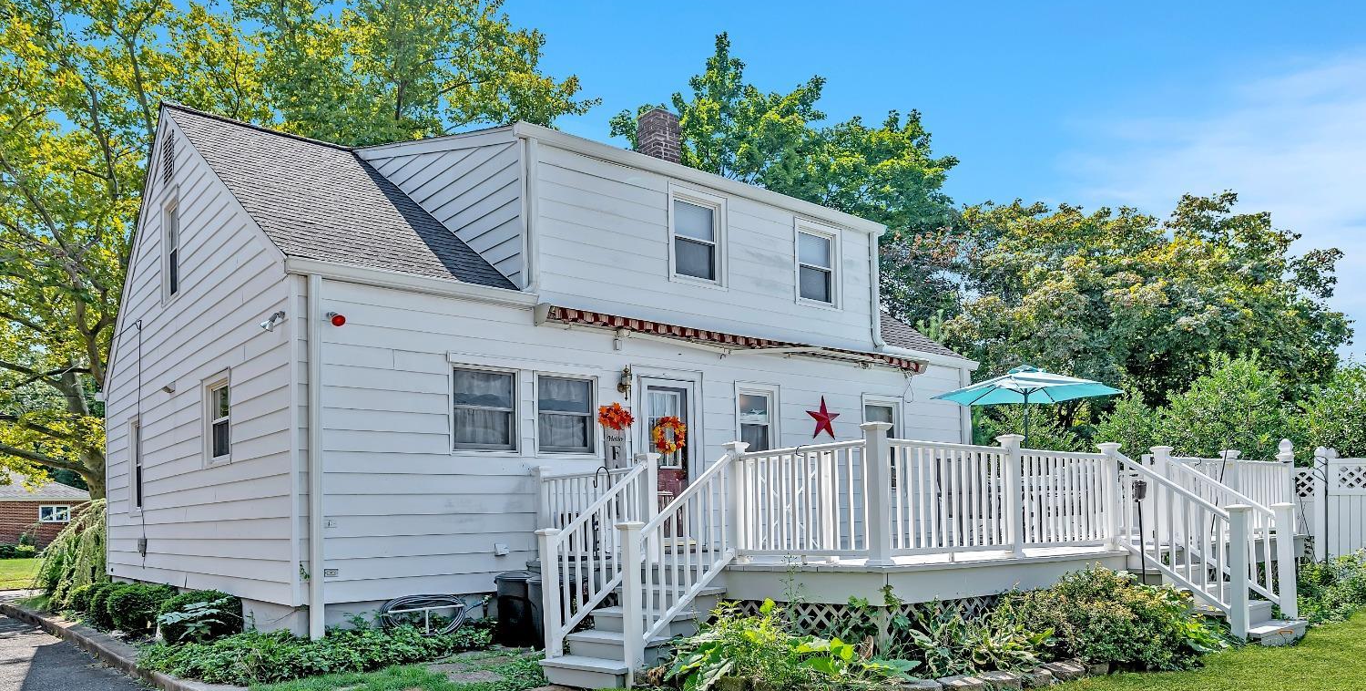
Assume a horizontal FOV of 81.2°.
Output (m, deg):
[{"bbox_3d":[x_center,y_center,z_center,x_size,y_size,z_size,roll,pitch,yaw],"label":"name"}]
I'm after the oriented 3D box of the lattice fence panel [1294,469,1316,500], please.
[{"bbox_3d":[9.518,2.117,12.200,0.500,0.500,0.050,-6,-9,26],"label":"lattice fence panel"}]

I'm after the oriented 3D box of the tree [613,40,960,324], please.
[{"bbox_3d":[3.006,-1.700,23.500,10.000,14.500,9.600,-3,-9,7],"label":"tree"}]

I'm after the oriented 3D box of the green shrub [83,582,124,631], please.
[{"bbox_3d":[-7.048,3.158,9.700,0.700,0.580,0.700,6,-11,-39],"label":"green shrub"}]

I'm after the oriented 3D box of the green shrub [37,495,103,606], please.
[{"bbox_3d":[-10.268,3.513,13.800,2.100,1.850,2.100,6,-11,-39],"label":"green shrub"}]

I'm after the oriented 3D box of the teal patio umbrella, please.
[{"bbox_3d":[4.620,1.430,10.700,2.600,2.350,2.600,6,-11,-39],"label":"teal patio umbrella"}]

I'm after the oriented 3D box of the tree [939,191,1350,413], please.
[{"bbox_3d":[11.532,0.590,20.000,9.400,9.000,8.600,-6,-10,30],"label":"tree"}]

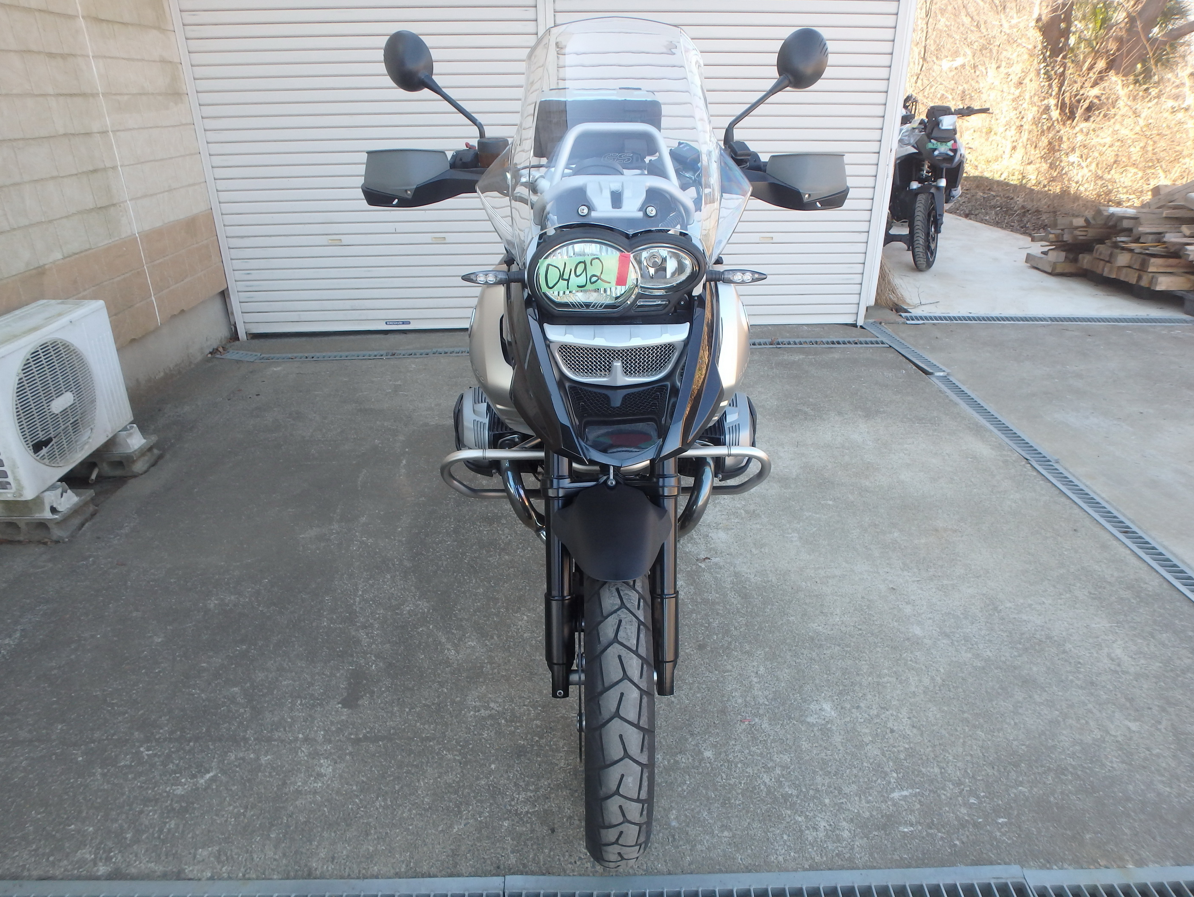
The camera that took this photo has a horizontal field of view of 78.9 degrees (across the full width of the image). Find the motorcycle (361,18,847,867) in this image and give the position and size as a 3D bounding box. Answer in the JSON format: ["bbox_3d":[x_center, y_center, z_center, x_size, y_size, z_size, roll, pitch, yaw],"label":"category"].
[{"bbox_3d":[0.024,-0.273,1.997,0.980,1.530,2.260,-1,26,-1],"label":"motorcycle"}]

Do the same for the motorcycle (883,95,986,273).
[{"bbox_3d":[2.750,-2.370,6.420,0.900,1.230,2.200,2,26,6],"label":"motorcycle"}]

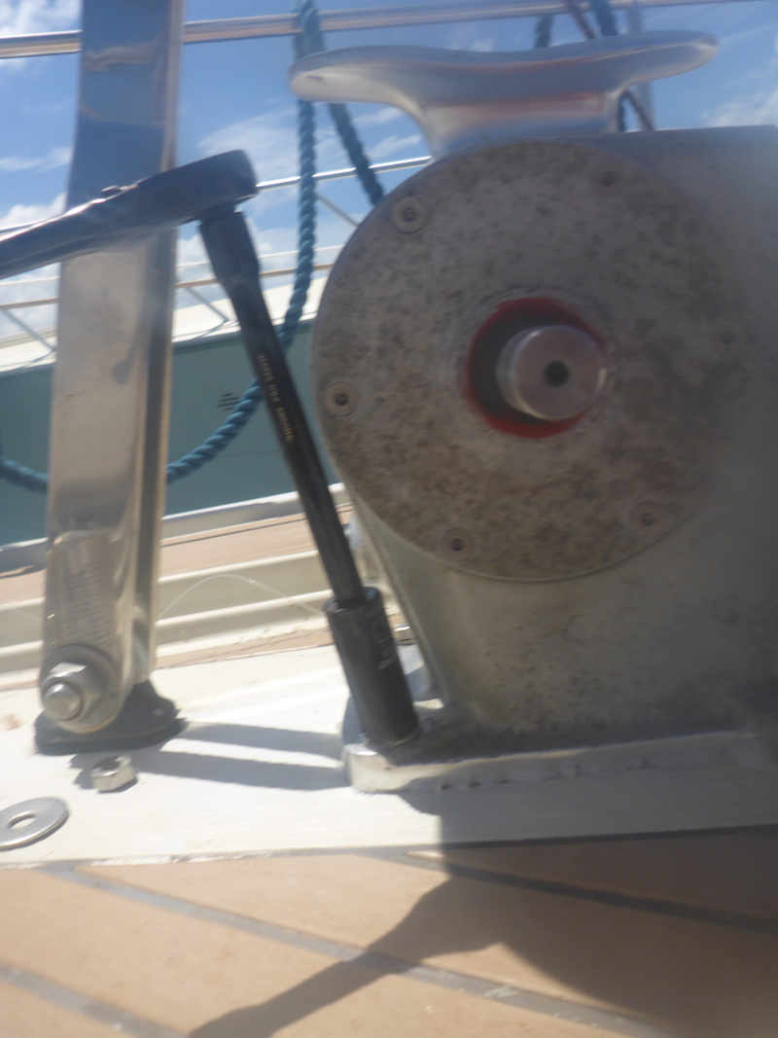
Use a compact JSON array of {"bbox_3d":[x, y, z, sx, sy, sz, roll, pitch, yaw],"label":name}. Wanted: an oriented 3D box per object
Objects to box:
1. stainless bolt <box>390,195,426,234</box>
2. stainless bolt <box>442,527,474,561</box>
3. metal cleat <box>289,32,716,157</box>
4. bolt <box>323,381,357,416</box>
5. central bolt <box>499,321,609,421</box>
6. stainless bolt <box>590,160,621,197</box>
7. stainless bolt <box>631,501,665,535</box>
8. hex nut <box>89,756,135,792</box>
[{"bbox_3d":[0.007,-0.101,0.279,0.012,0.012,0.007,-7,11,0],"label":"stainless bolt"},{"bbox_3d":[0.024,0.008,0.300,0.012,0.012,0.007,-7,11,0],"label":"stainless bolt"},{"bbox_3d":[0.044,-0.153,0.307,0.155,0.043,0.034,-8,11,-7],"label":"metal cleat"},{"bbox_3d":[-0.016,-0.042,0.290,0.012,0.012,0.007,-7,11,0],"label":"bolt"},{"bbox_3d":[0.050,-0.046,0.268,0.028,0.028,0.038,-7,11,0],"label":"central bolt"},{"bbox_3d":[0.071,-0.112,0.279,0.012,0.012,0.007,-7,11,0],"label":"stainless bolt"},{"bbox_3d":[0.091,-0.001,0.300,0.012,0.012,0.007,-7,11,0],"label":"stainless bolt"},{"bbox_3d":[-0.107,0.100,0.330,0.016,0.008,0.018,-8,11,-8],"label":"hex nut"}]

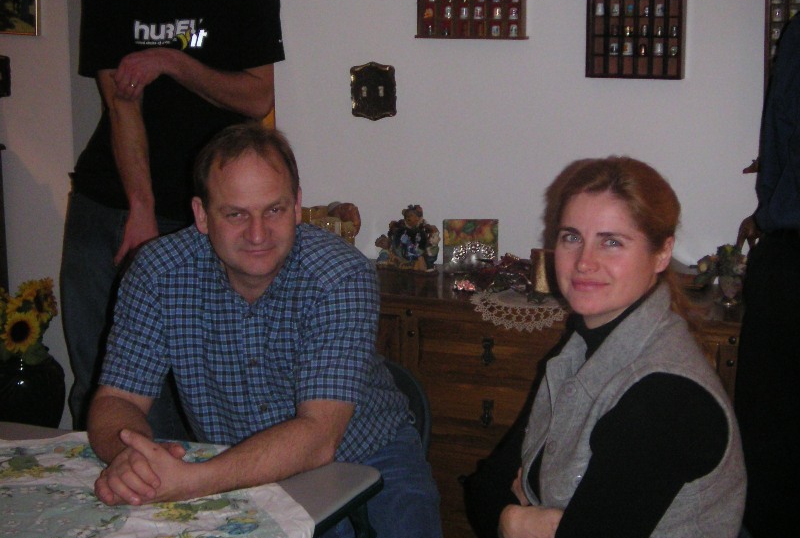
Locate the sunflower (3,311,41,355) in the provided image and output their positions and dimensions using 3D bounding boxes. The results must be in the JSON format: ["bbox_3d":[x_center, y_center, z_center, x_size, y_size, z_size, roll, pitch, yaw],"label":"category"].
[{"bbox_3d":[-0.998,0.170,3.900,0.100,0.113,0.045,0,11,0],"label":"sunflower"}]

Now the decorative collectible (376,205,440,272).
[{"bbox_3d":[0.022,-0.078,3.730,0.138,0.157,0.100,4,11,21],"label":"decorative collectible"}]

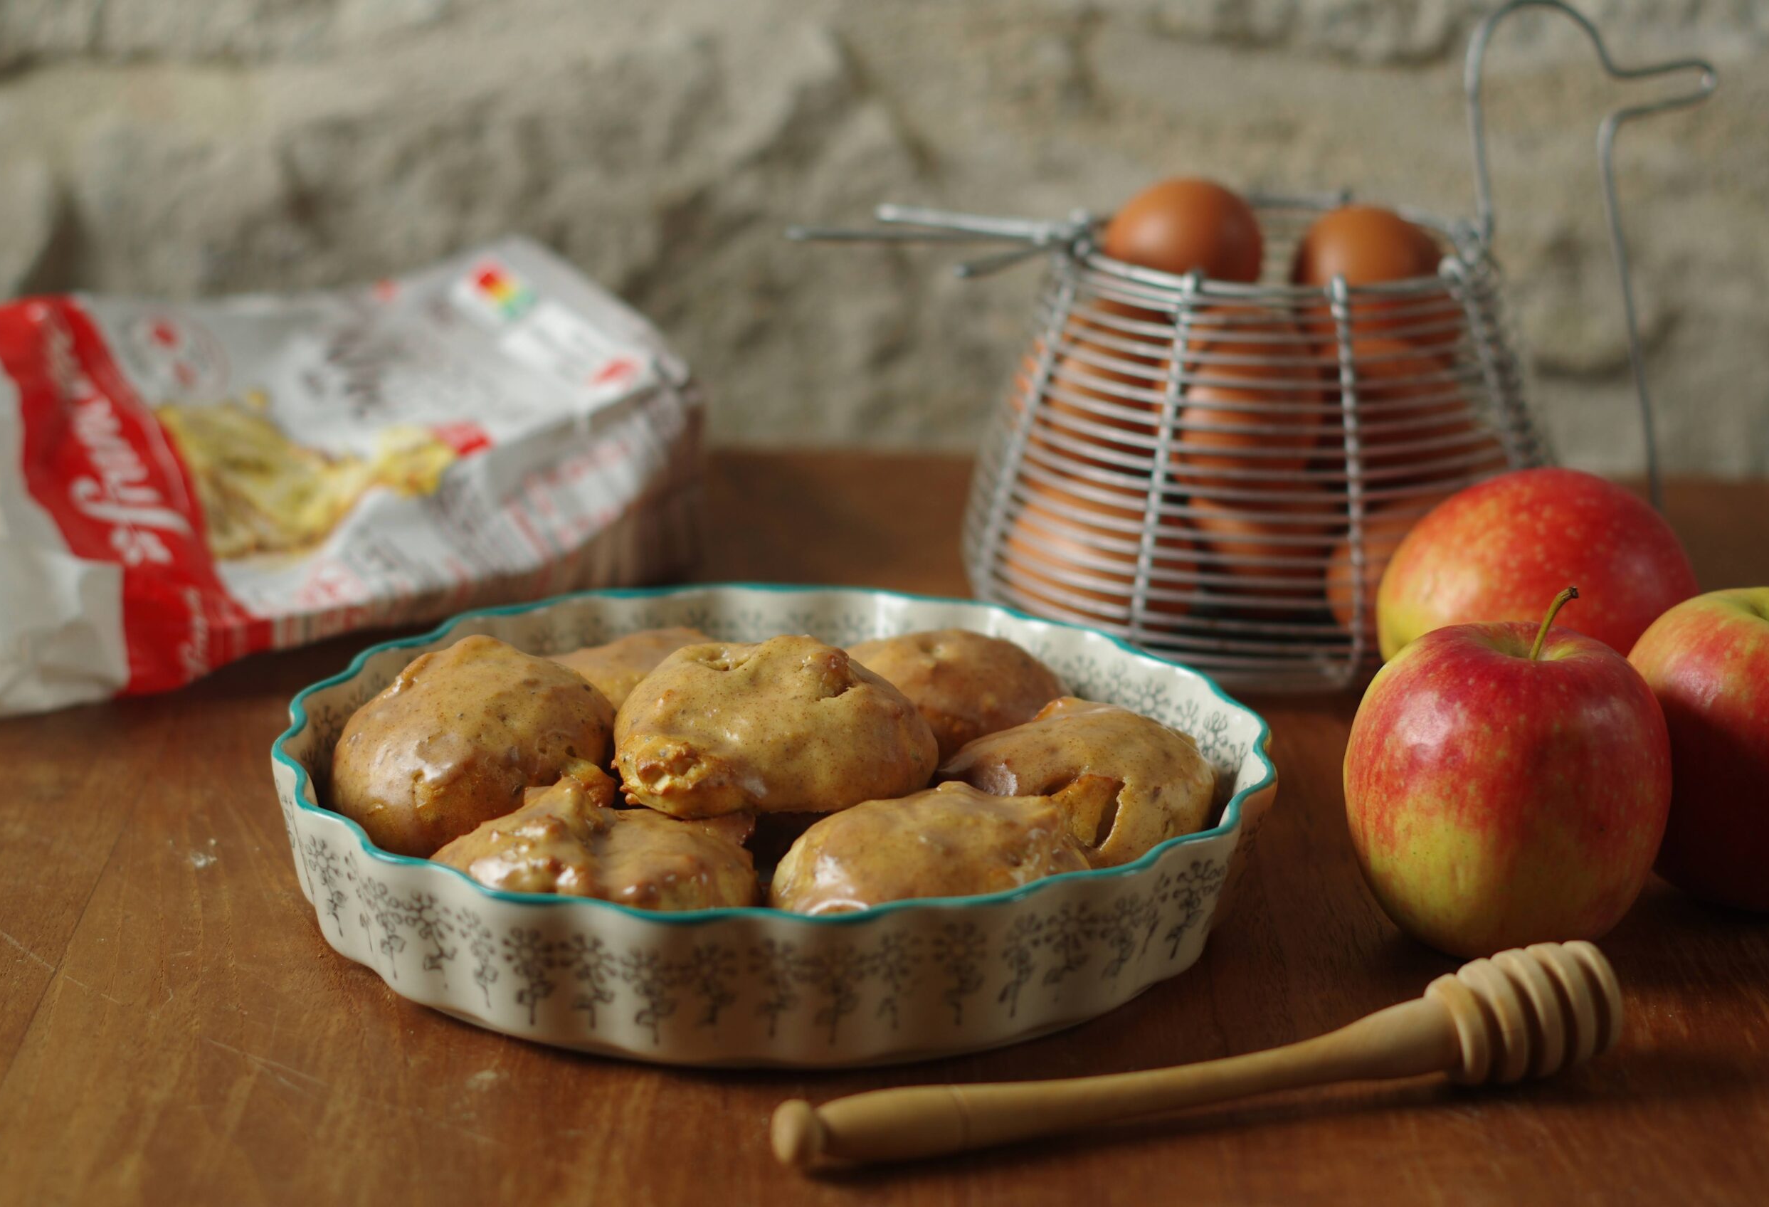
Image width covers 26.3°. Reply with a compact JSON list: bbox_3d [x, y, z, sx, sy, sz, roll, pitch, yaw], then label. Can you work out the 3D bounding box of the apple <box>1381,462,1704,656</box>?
[{"bbox_3d":[0.168,0.003,0.978,0.083,0.075,0.083,1,18,0],"label":"apple"}]

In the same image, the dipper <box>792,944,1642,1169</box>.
[{"bbox_3d":[0.066,0.091,0.773,0.184,0.028,0.028,-5,18,-16],"label":"dipper"}]

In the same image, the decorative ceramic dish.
[{"bbox_3d":[-0.026,0.047,0.891,0.235,0.038,0.235,1,18,0],"label":"decorative ceramic dish"}]

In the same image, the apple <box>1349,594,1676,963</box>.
[{"bbox_3d":[0.141,0.039,0.854,0.074,0.081,0.074,1,18,0],"label":"apple"}]

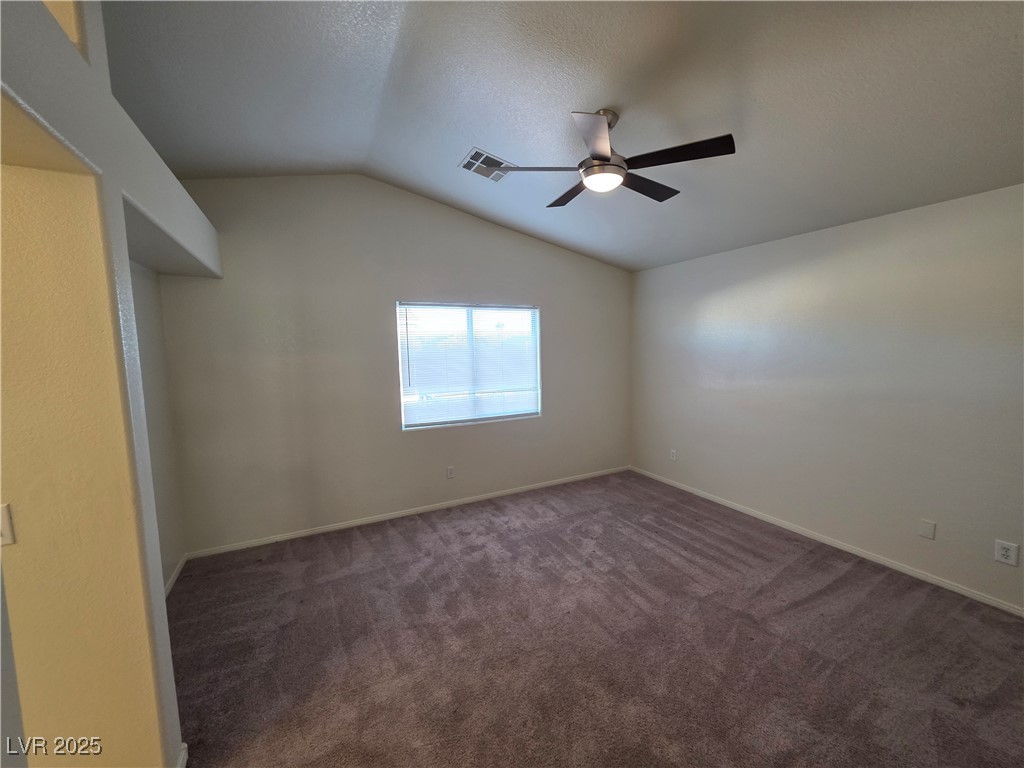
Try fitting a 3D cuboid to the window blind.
[{"bbox_3d":[-0.357,-0.188,3.800,1.470,1.140,0.050,-3,6,-28],"label":"window blind"}]

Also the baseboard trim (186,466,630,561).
[{"bbox_3d":[-0.445,1.184,3.862,4.410,0.066,0.014,-3,6,-28],"label":"baseboard trim"}]

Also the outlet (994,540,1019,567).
[{"bbox_3d":[2.890,0.990,2.246,0.008,0.120,0.076,-3,6,-28],"label":"outlet"}]

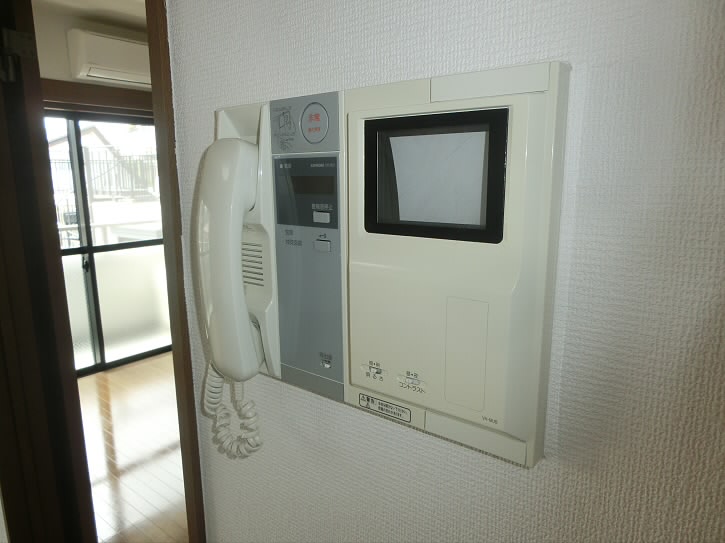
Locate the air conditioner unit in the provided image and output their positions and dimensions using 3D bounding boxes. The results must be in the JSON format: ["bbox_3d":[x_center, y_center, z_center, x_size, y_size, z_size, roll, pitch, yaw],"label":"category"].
[{"bbox_3d":[-1.628,-1.489,3.624,0.215,0.285,0.800,8,14,37],"label":"air conditioner unit"}]

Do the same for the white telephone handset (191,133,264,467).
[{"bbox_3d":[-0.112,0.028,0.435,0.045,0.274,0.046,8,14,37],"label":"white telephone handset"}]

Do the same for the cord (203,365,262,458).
[{"bbox_3d":[-0.115,0.133,0.467,0.041,0.095,0.045,8,14,37],"label":"cord"}]

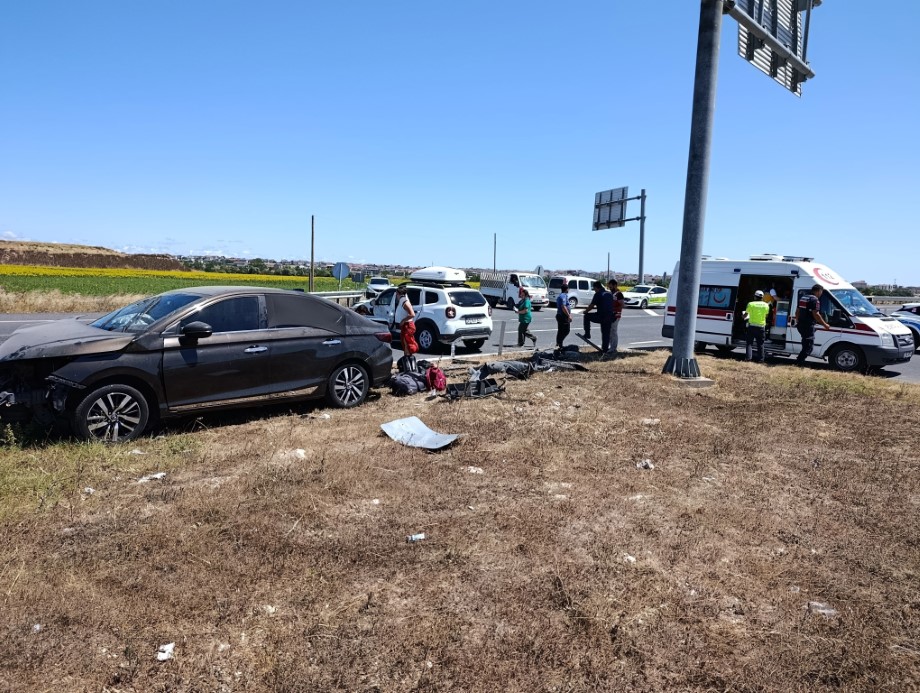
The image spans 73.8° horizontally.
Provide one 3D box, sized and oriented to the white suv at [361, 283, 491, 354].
[{"bbox_3d":[-1.177,-0.882,16.892,4.341,1.690,1.840,8,10,44],"label":"white suv"}]

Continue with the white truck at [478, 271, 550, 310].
[{"bbox_3d":[2.891,-3.057,33.294,1.760,2.000,4.850,-1,8,-24],"label":"white truck"}]

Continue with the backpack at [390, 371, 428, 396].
[{"bbox_3d":[-0.726,0.518,8.921,0.500,0.280,0.360,0,7,-15],"label":"backpack"}]

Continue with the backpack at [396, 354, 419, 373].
[{"bbox_3d":[-0.851,0.342,9.969,0.330,0.430,0.250,0,7,-10],"label":"backpack"}]

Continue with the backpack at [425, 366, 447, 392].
[{"bbox_3d":[-0.358,0.458,9.176,0.310,0.380,0.230,-1,7,-18],"label":"backpack"}]

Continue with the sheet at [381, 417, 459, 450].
[{"bbox_3d":[-0.386,0.872,6.252,0.650,0.140,0.570,6,8,31],"label":"sheet"}]

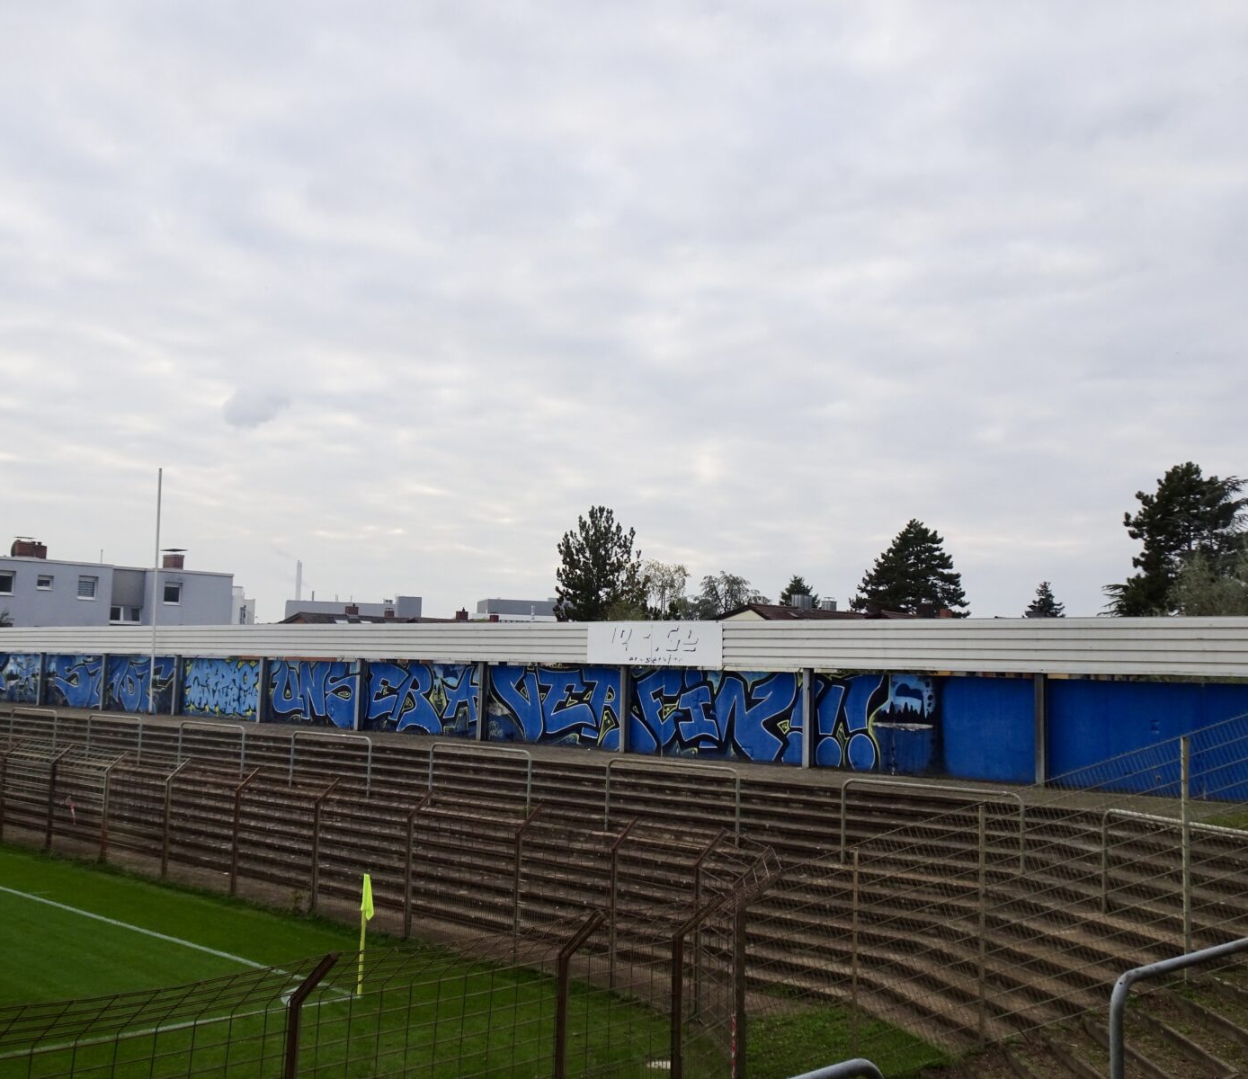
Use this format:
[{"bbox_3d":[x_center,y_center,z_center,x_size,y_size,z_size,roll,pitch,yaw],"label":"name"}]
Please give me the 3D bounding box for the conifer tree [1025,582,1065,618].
[{"bbox_3d":[29.020,7.980,91.540,3.920,10.170,3.800,1,-5,0],"label":"conifer tree"}]

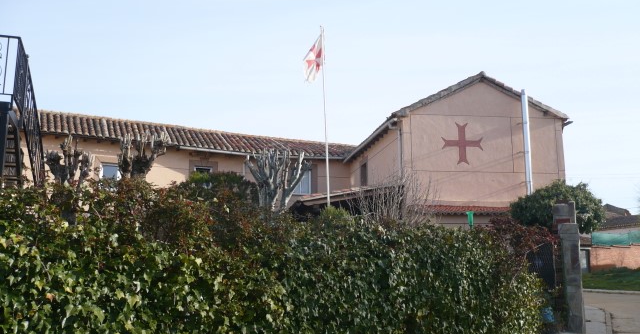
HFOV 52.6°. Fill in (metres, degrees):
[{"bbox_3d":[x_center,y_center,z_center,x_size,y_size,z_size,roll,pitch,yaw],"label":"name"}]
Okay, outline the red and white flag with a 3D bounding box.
[{"bbox_3d":[-0.191,-2.767,16.500,0.520,1.150,0.220,0,-9,0],"label":"red and white flag"}]

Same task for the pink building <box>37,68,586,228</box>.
[{"bbox_3d":[-1.900,1.331,24.314,18.200,7.500,13.000,2,-10,-14],"label":"pink building"}]

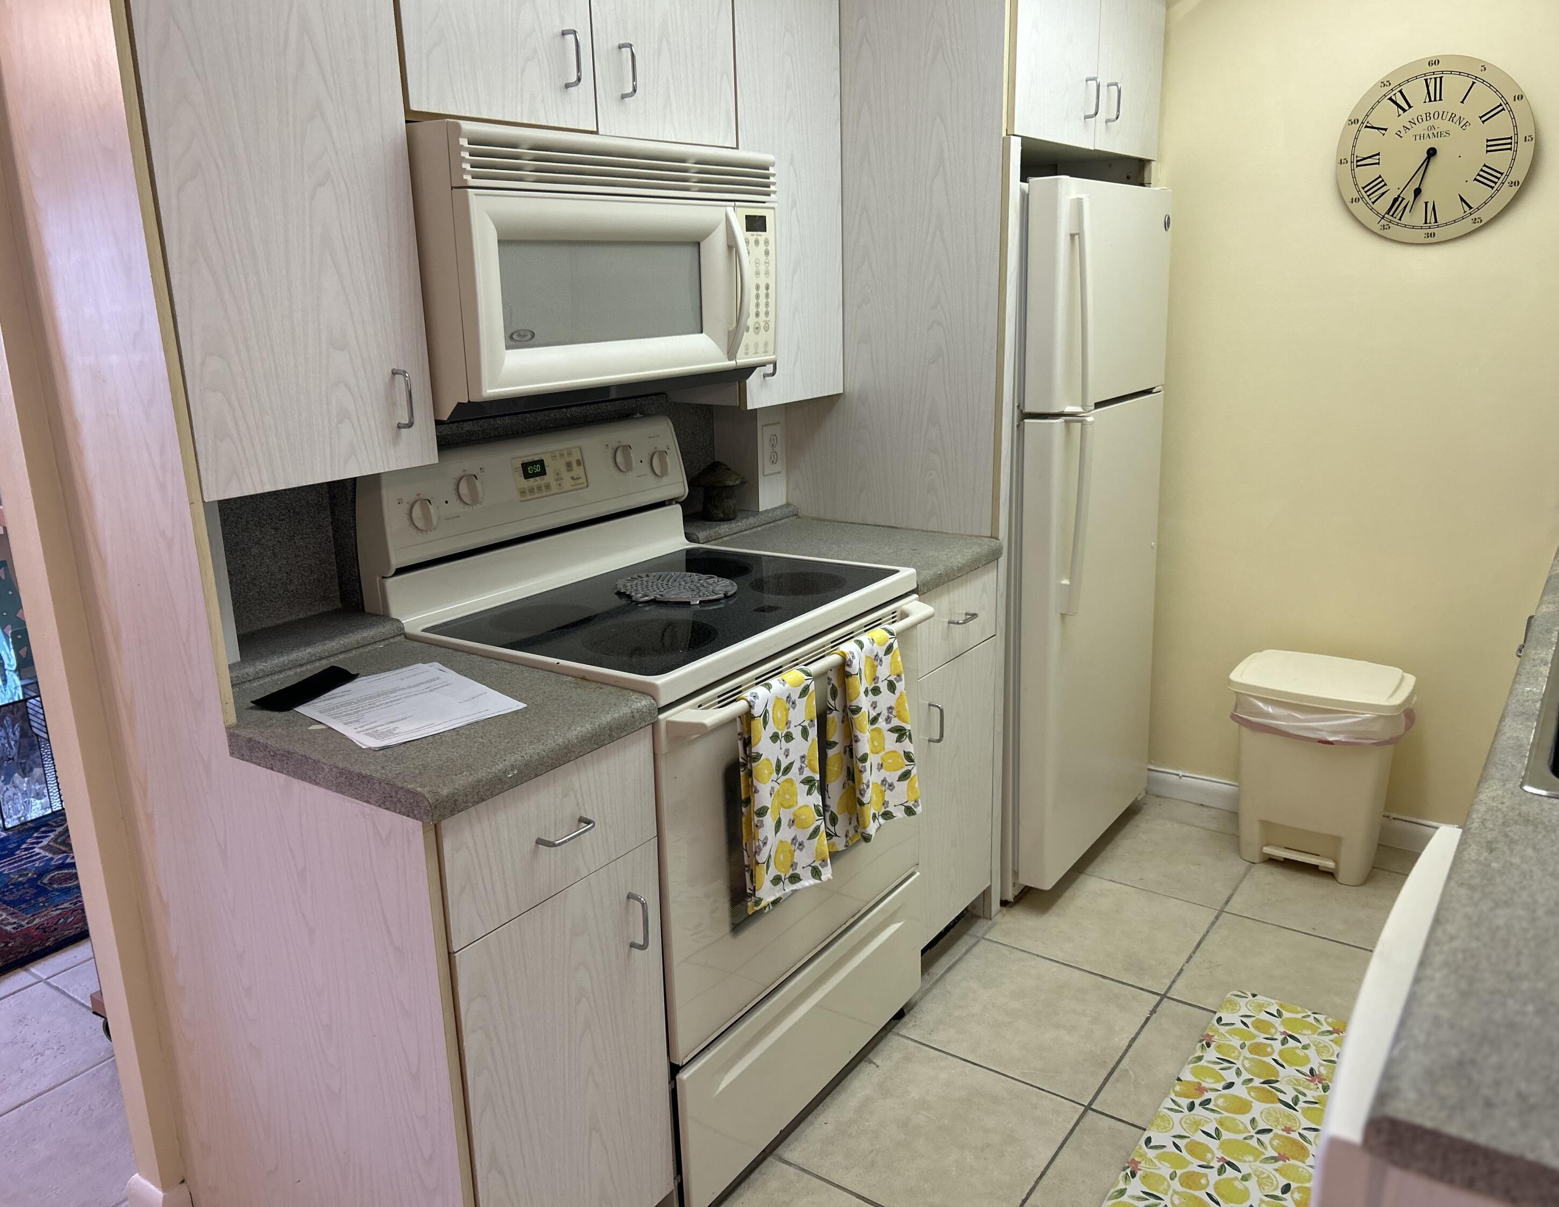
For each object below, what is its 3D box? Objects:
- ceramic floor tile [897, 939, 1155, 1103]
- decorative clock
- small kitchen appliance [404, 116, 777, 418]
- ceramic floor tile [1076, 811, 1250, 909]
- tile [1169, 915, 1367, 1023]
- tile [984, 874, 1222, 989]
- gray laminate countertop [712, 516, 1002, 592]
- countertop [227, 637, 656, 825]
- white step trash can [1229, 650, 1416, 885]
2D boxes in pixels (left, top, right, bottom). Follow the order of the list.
[{"bbox_3d":[0.512,0.842,2.467,0.407,0.010,0.407,9,18,34],"label":"ceramic floor tile"},{"bbox_3d":[1.463,-1.015,2.714,0.395,0.398,0.030,9,18,34],"label":"decorative clock"},{"bbox_3d":[-0.383,-0.579,2.130,0.403,0.418,0.752,9,18,34],"label":"small kitchen appliance"},{"bbox_3d":[0.988,0.652,3.115,0.407,0.010,0.407,9,18,34],"label":"ceramic floor tile"},{"bbox_3d":[1.088,0.801,2.559,0.407,0.010,0.407,9,18,34],"label":"tile"},{"bbox_3d":[0.750,0.747,2.791,0.407,0.010,0.407,9,18,34],"label":"tile"},{"bbox_3d":[0.155,-0.108,2.584,0.531,0.041,0.371,9,18,34],"label":"gray laminate countertop"},{"bbox_3d":[-0.506,0.155,1.683,0.531,0.041,0.388,9,18,34],"label":"countertop"},{"bbox_3d":[1.333,0.409,3.015,0.371,0.495,0.260,9,18,34],"label":"white step trash can"}]

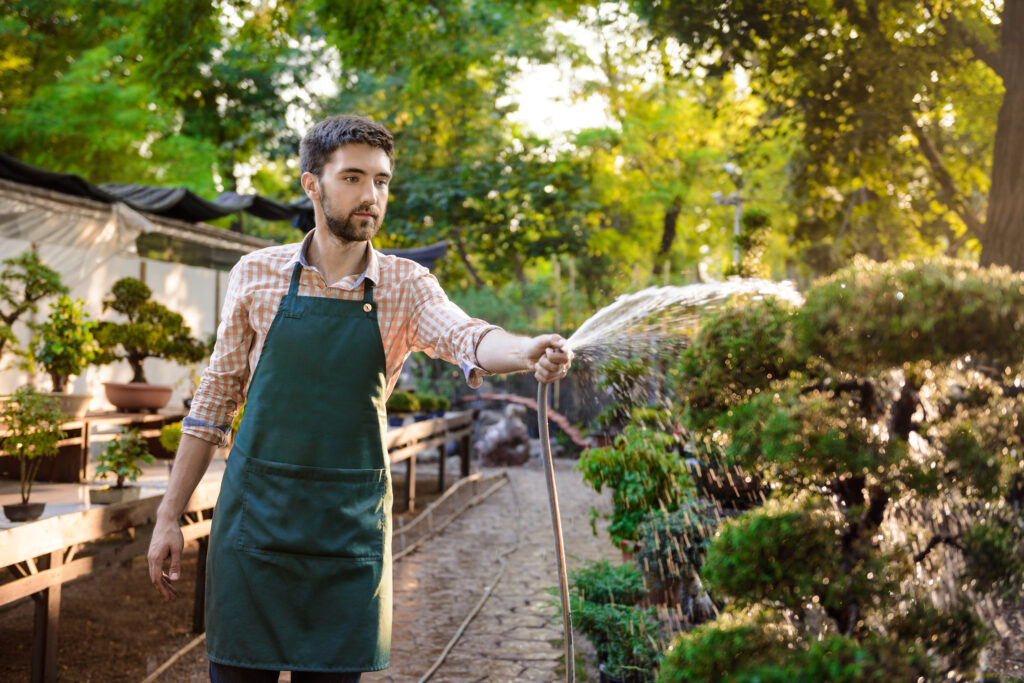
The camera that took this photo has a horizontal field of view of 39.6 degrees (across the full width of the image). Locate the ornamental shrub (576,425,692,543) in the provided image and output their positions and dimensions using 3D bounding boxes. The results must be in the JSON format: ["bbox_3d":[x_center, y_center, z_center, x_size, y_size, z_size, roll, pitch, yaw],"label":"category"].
[{"bbox_3d":[0.685,0.799,7.950,0.640,0.660,0.560,1,-1,-7],"label":"ornamental shrub"}]

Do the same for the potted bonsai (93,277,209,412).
[{"bbox_3d":[-1.868,0.016,7.350,0.600,0.700,0.460,1,-1,-7],"label":"potted bonsai"}]

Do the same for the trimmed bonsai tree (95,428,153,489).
[{"bbox_3d":[-1.579,0.475,5.780,0.235,0.245,0.210,1,-1,-7],"label":"trimmed bonsai tree"}]

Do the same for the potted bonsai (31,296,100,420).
[{"bbox_3d":[-2.124,0.071,6.750,0.320,0.585,0.300,1,-1,-7],"label":"potted bonsai"}]

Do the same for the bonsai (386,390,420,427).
[{"bbox_3d":[-0.932,0.570,12.100,0.300,0.305,0.300,1,-1,-7],"label":"bonsai"}]

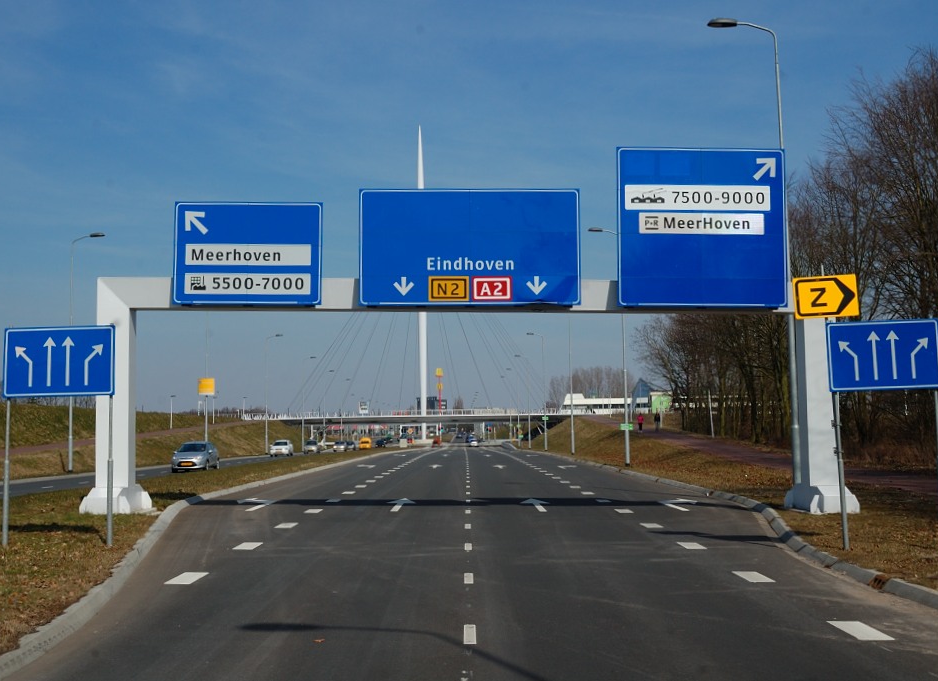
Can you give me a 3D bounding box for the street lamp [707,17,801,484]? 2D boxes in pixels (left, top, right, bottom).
[{"bbox_3d":[6.944,-2.072,27.253,1.840,12.000,0.380,-1,-5,0],"label":"street lamp"}]

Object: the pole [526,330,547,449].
[{"bbox_3d":[6.919,5.272,113.327,1.820,12.000,0.350,-1,-5,0],"label":"pole"}]

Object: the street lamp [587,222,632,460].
[{"bbox_3d":[7.039,0.299,55.829,1.820,12.000,0.350,-1,-5,0],"label":"street lamp"}]

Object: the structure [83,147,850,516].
[{"bbox_3d":[-0.011,-0.223,25.254,17.000,8.150,1.700,0,-5,0],"label":"structure"}]

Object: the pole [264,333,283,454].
[{"bbox_3d":[-19.433,5.383,111.085,1.820,12.000,0.360,-1,-5,0],"label":"pole"}]

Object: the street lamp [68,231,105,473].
[{"bbox_3d":[-19.046,0.510,55.507,1.840,12.000,0.360,-1,-5,0],"label":"street lamp"}]

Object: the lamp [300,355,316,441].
[{"bbox_3d":[-20.136,8.036,140.184,1.820,12.000,0.360,-1,-5,0],"label":"lamp"}]

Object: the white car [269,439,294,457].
[{"bbox_3d":[-16.752,9.690,99.701,1.770,1.480,4.350,-1,-5,-3],"label":"white car"}]

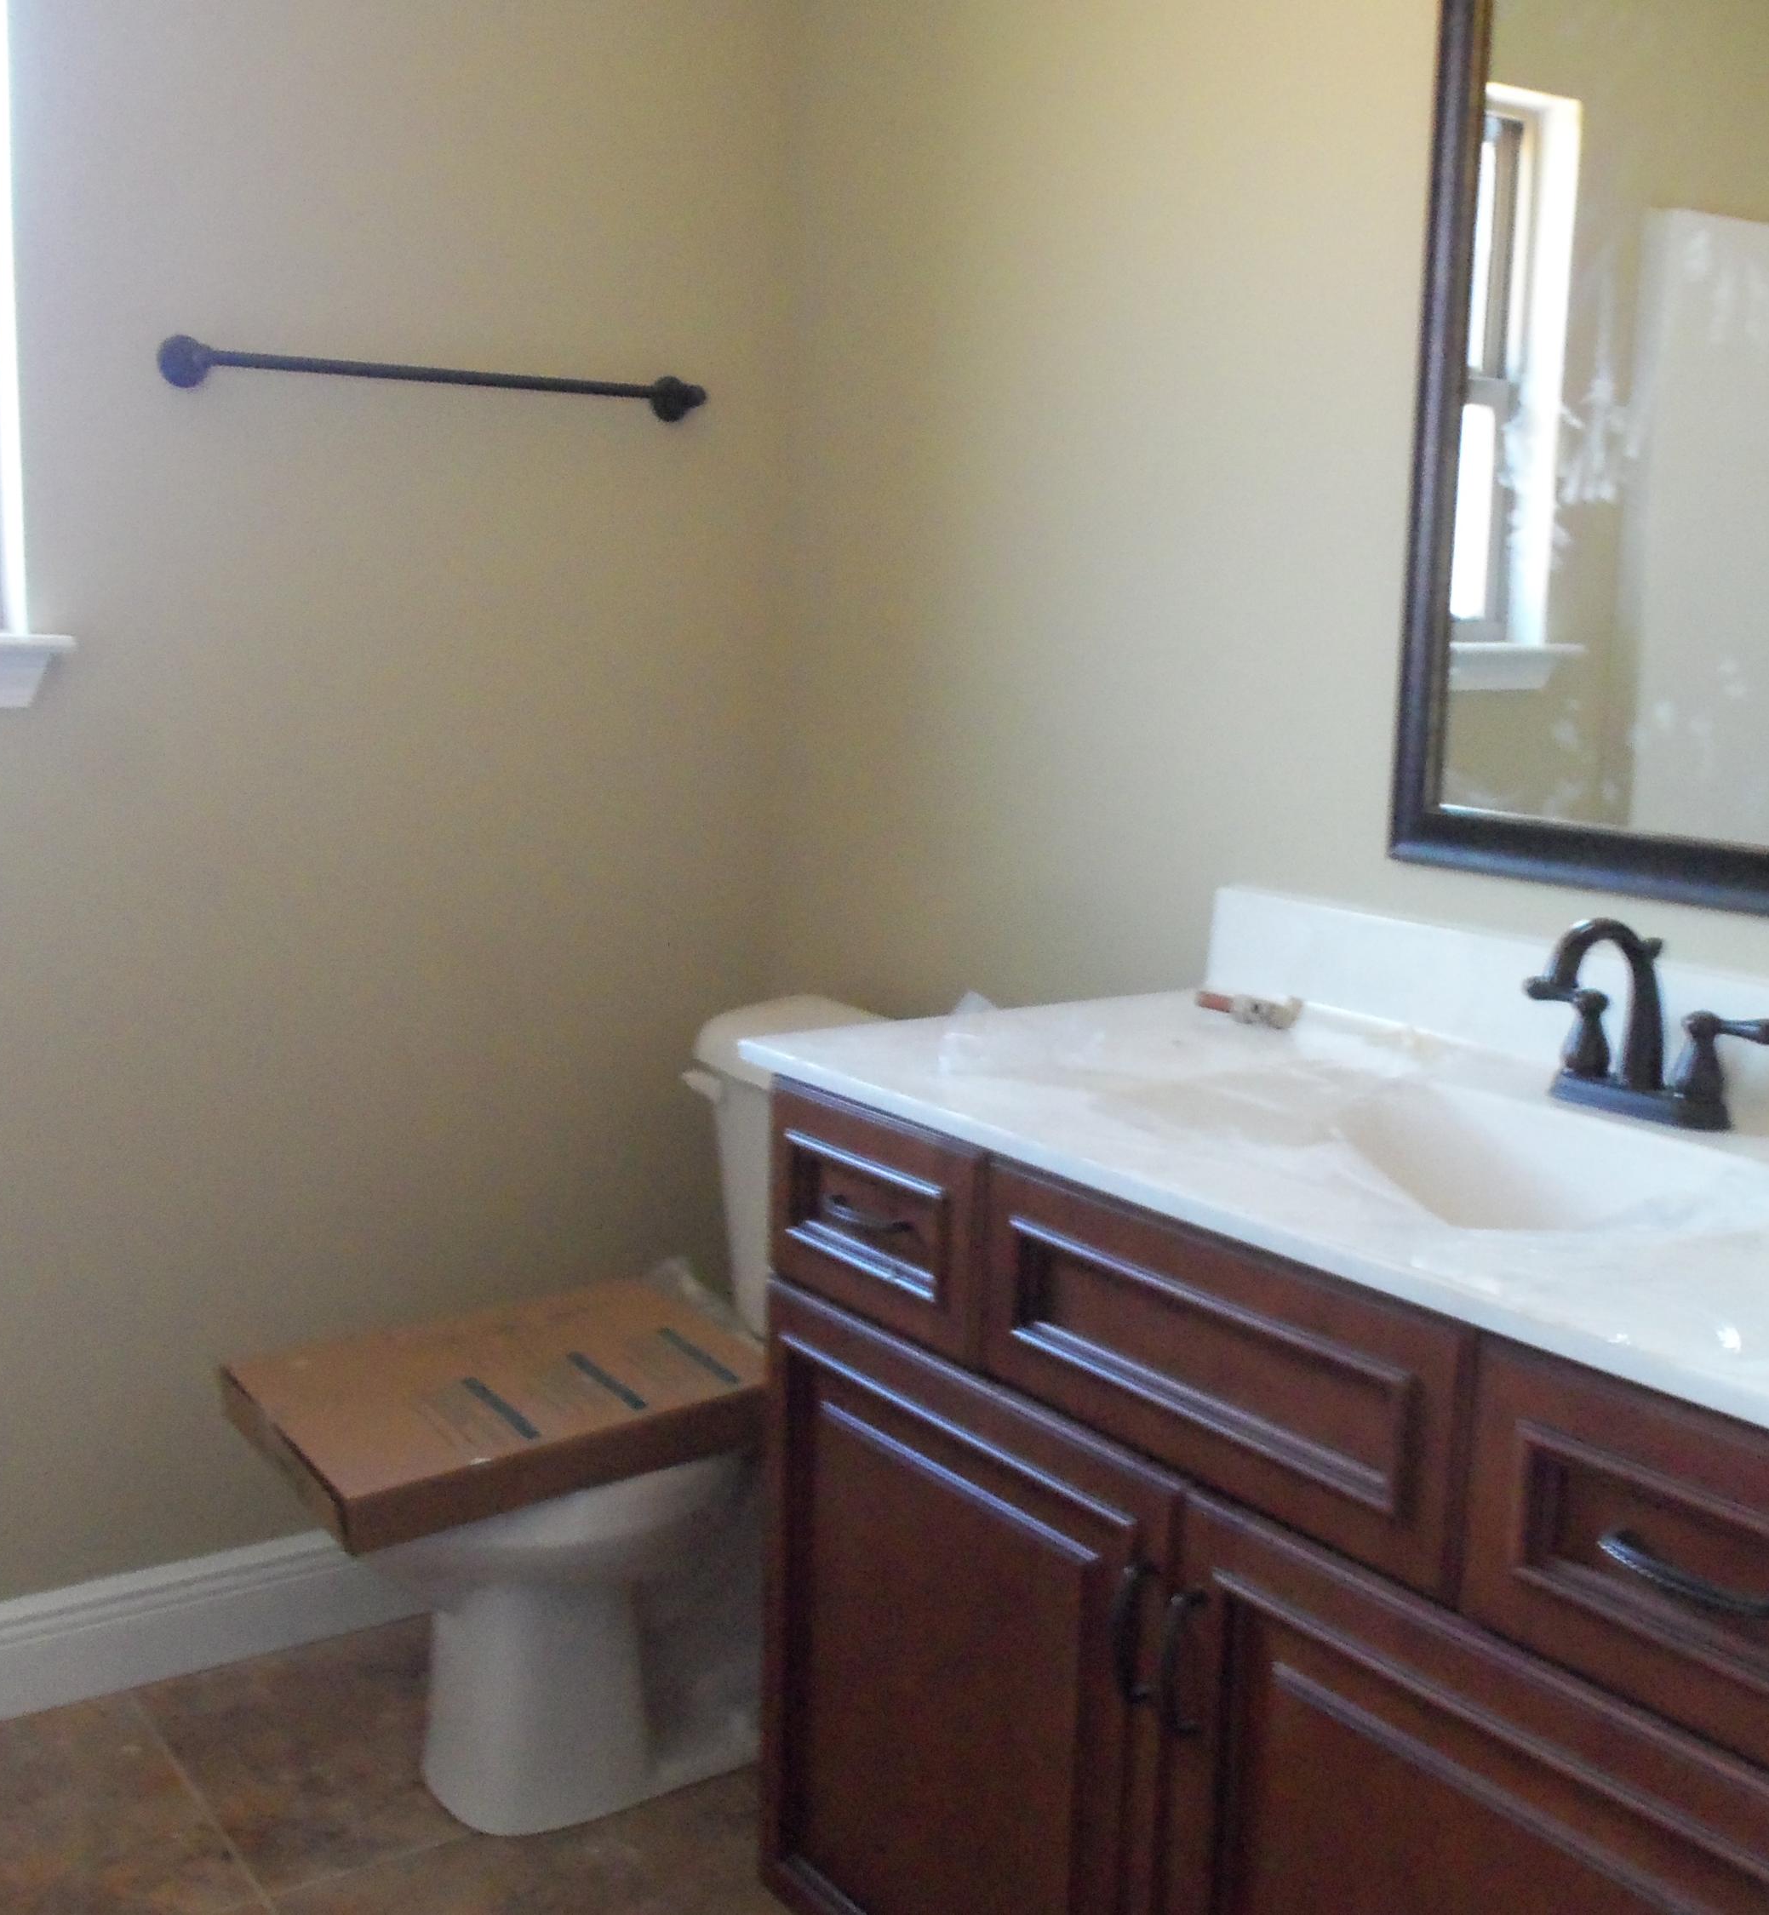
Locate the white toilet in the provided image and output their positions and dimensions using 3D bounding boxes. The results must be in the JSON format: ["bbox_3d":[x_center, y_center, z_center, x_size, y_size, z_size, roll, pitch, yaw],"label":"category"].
[{"bbox_3d":[-0.240,0.504,2.357,0.755,0.768,0.470,-4,11,-34],"label":"white toilet"}]

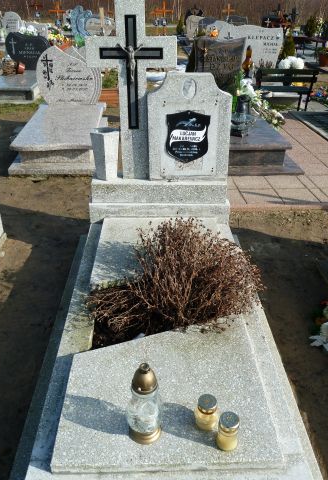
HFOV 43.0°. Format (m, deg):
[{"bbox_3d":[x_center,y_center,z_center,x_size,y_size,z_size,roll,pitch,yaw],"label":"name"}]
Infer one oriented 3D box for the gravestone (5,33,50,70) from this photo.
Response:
[{"bbox_3d":[-2.708,-3.810,8.419,0.930,0.700,0.120,-2,31,-5],"label":"gravestone"}]

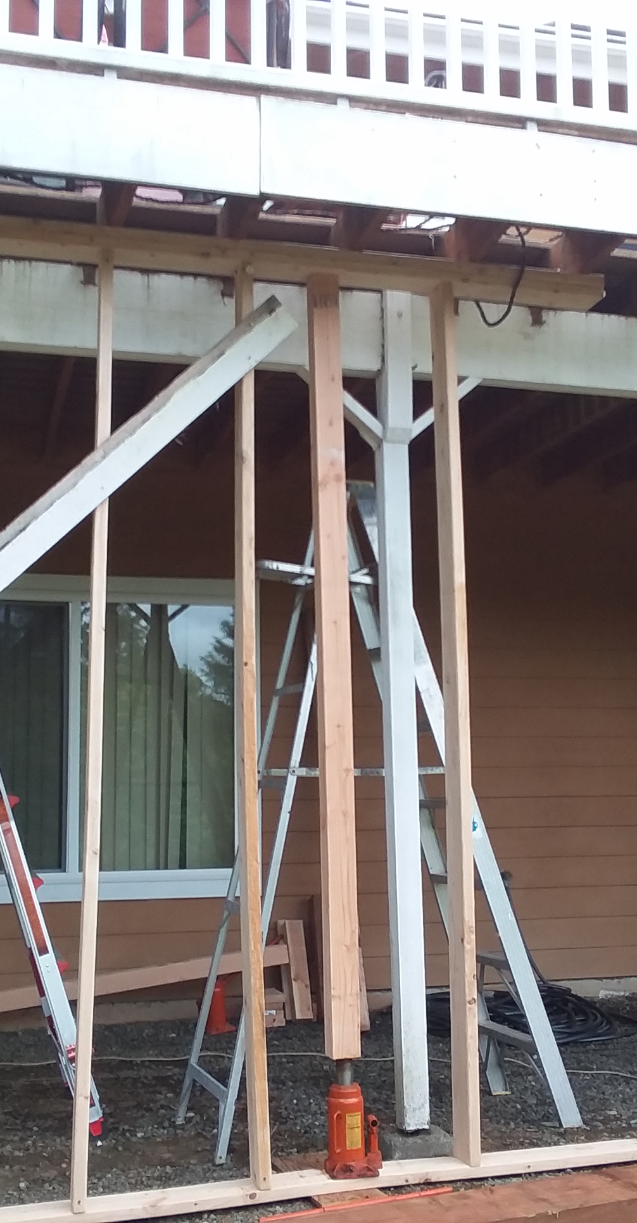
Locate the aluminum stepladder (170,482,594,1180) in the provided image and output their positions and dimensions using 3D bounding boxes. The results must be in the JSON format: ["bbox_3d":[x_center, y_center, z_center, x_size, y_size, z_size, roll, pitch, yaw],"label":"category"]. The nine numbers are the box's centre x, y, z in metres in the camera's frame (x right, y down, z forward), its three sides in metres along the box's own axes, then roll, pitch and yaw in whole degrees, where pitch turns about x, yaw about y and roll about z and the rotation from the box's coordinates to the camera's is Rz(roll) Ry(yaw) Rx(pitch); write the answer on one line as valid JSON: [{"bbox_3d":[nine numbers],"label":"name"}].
[{"bbox_3d":[0.194,0.688,5.014,1.304,2.306,0.591,1,-7,-17],"label":"aluminum stepladder"}]

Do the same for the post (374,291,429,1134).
[{"bbox_3d":[0.283,0.281,4.604,0.091,2.807,0.091,1,-7,-17],"label":"post"}]

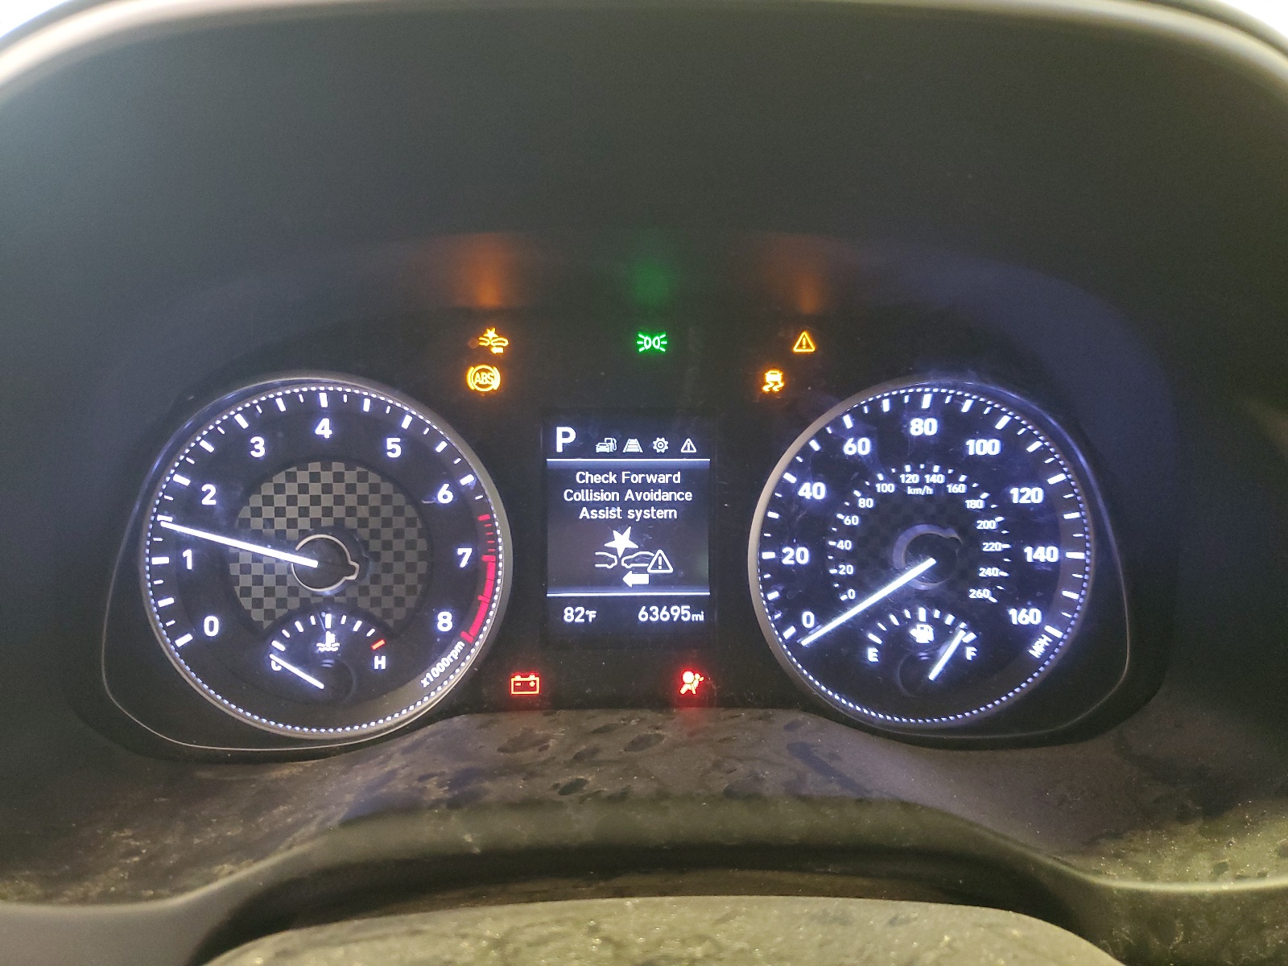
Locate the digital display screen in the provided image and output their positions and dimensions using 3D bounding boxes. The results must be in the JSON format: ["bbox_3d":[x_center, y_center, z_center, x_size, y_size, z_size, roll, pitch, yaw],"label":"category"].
[{"bbox_3d":[-0.005,0.015,0.310,0.053,0.073,0.008,0,3,-3],"label":"digital display screen"}]

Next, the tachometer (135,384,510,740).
[{"bbox_3d":[-0.100,0.023,0.302,0.115,0.113,0.020,0,3,-3],"label":"tachometer"}]

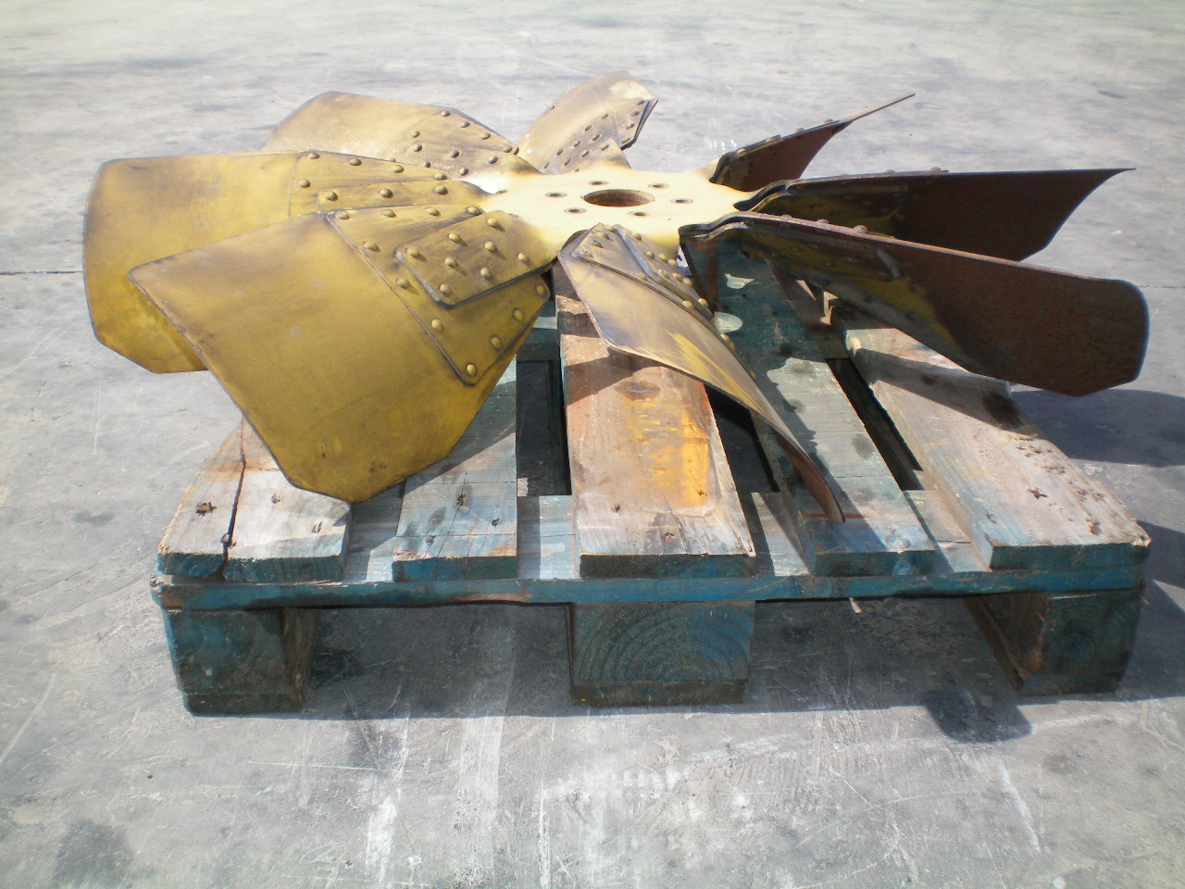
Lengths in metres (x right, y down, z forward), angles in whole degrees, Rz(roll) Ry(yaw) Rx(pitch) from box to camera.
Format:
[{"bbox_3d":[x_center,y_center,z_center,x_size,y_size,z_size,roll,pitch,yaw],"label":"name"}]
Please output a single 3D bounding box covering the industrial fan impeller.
[{"bbox_3d":[0.028,-0.237,1.512,1.185,0.197,1.185,-1,25,-3],"label":"industrial fan impeller"}]

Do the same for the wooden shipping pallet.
[{"bbox_3d":[0.027,-0.105,1.601,0.800,0.144,1.200,-1,25,-3],"label":"wooden shipping pallet"}]

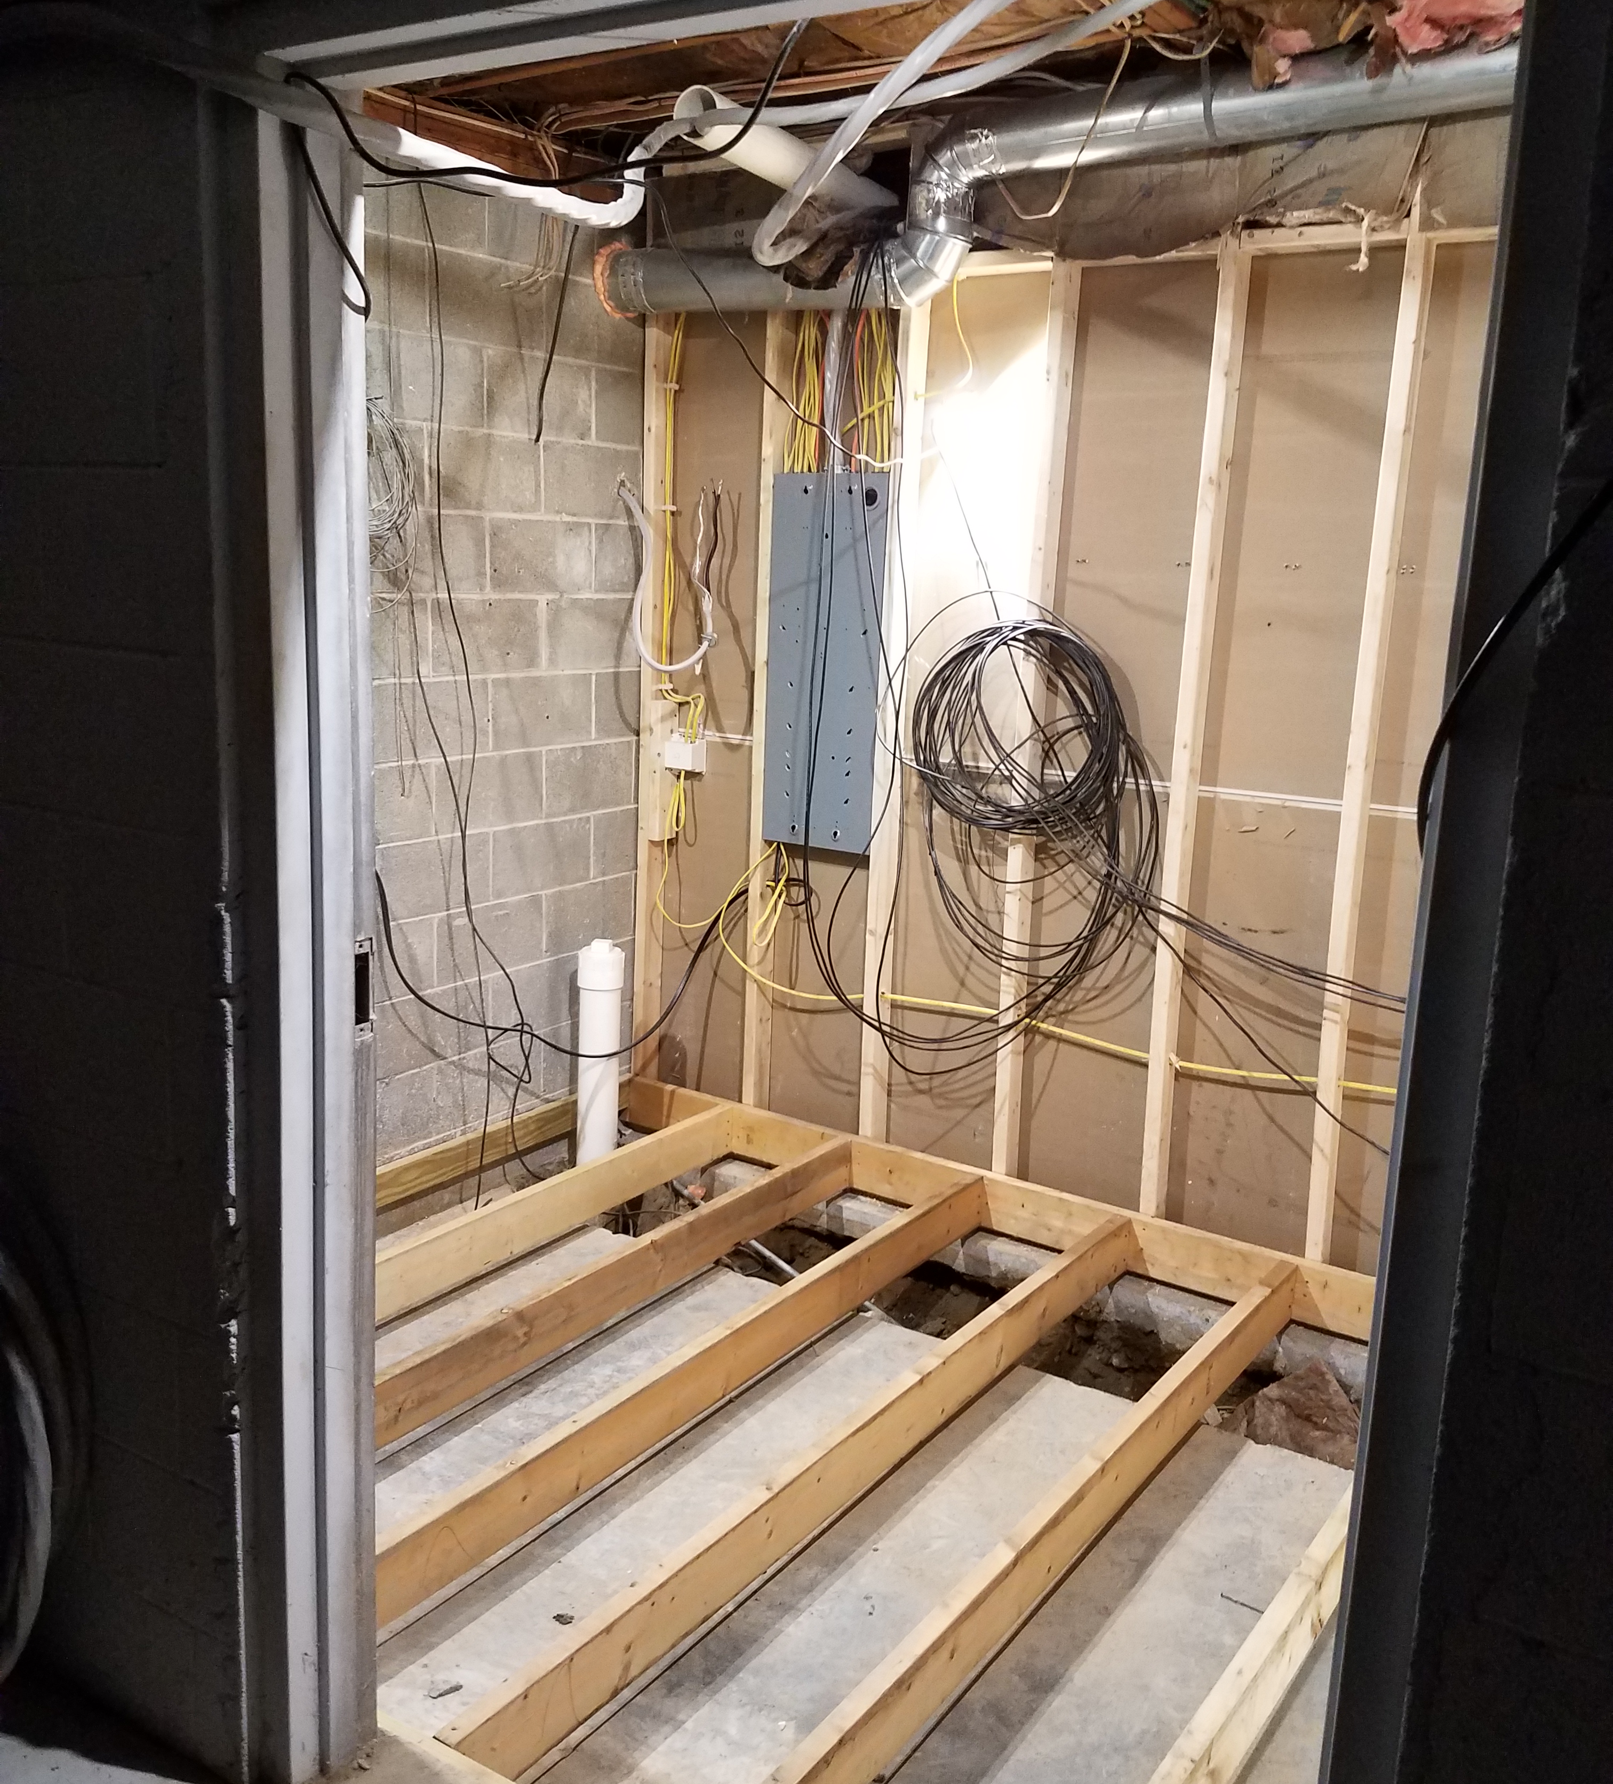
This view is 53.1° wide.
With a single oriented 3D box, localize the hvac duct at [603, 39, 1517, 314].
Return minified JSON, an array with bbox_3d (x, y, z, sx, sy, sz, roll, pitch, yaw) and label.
[{"bbox_3d":[0.427,-1.563,3.613,2.376,0.446,0.287,10,14,36],"label":"hvac duct"}]

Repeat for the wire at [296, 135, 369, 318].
[{"bbox_3d":[-0.492,-0.708,1.708,0.050,0.175,0.090,10,14,33],"label":"wire"}]

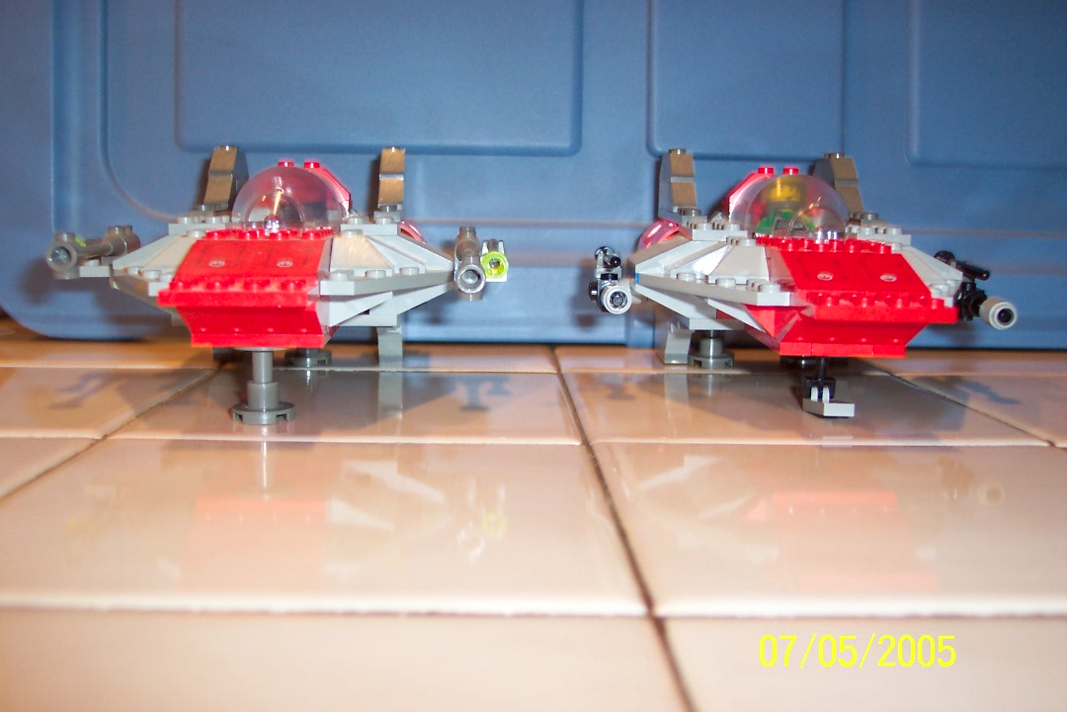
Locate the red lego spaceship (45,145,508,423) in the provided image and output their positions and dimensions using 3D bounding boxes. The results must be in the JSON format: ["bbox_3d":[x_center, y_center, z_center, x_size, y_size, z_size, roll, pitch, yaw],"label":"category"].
[{"bbox_3d":[-0.069,-0.026,0.325,0.123,0.074,0.181,0,8,-6],"label":"red lego spaceship"}]

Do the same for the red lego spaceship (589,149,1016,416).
[{"bbox_3d":[0.073,-0.026,0.334,0.114,0.075,0.181,1,8,0],"label":"red lego spaceship"}]

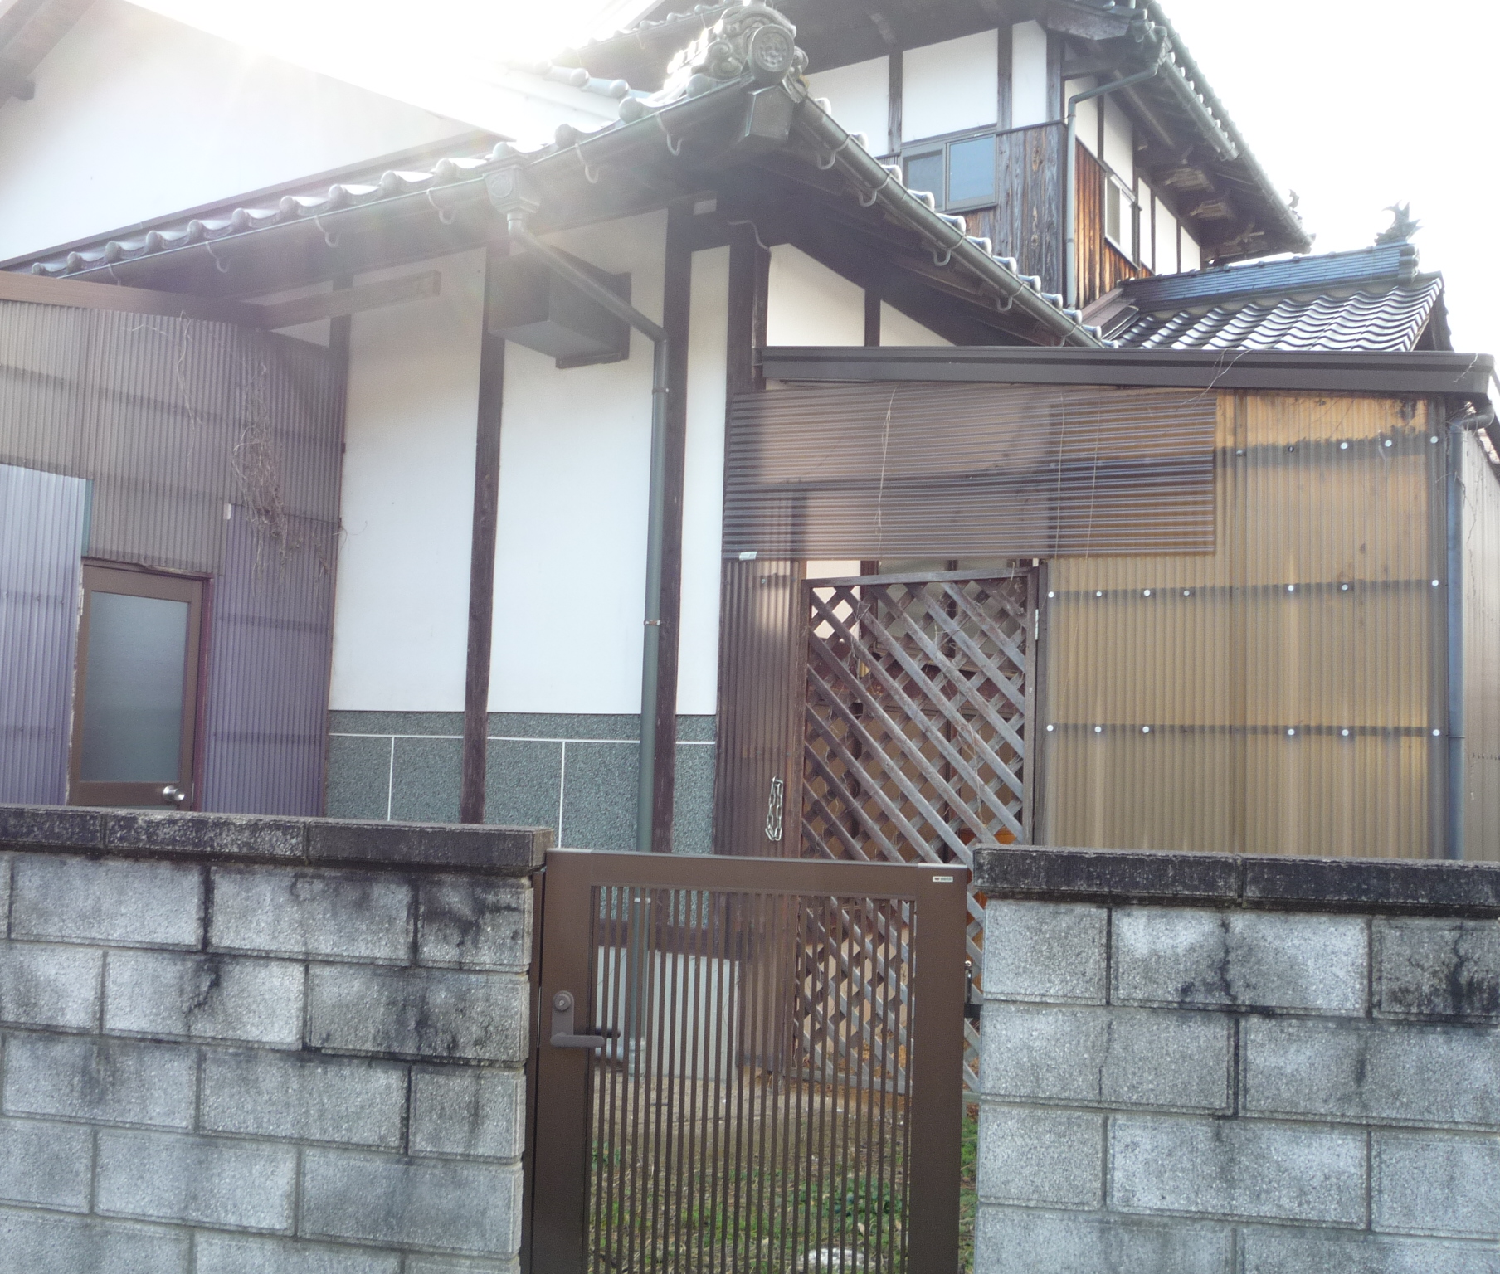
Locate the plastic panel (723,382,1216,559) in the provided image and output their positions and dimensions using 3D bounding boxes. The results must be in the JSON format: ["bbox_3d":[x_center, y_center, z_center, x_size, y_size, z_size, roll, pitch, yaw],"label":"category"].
[{"bbox_3d":[0.698,-0.602,5.171,1.833,0.655,0.020,0,-4,30],"label":"plastic panel"}]

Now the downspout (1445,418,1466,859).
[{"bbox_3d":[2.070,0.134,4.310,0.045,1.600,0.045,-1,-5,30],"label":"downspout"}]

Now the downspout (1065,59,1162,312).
[{"bbox_3d":[2.730,-3.401,11.111,0.721,1.800,0.080,-1,-5,30],"label":"downspout"}]

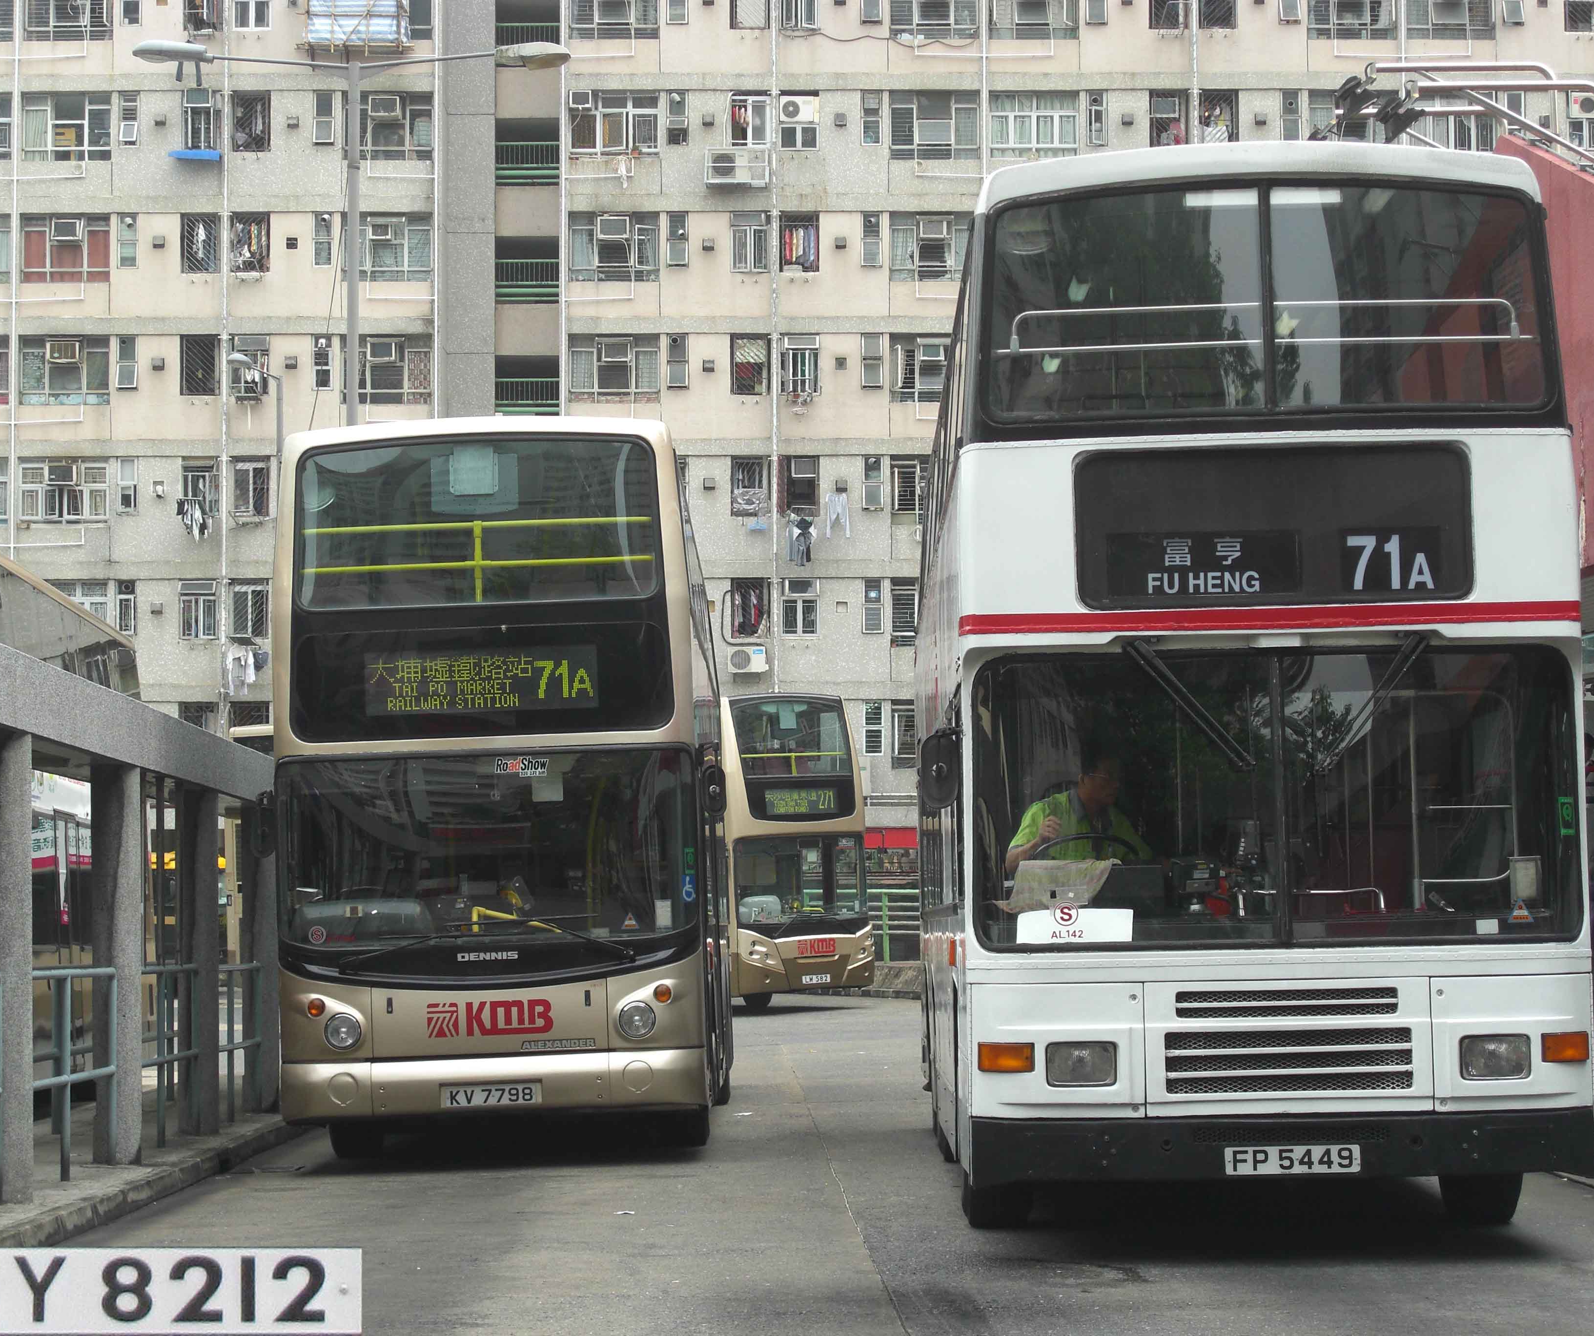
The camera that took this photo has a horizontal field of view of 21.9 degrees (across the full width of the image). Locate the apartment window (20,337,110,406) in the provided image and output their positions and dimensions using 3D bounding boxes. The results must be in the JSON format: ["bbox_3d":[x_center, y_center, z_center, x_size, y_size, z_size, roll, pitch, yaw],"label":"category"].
[{"bbox_3d":[-16.127,-6.524,90.612,1.962,1.510,0.180,0,-3,0],"label":"apartment window"}]

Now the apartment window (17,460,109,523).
[{"bbox_3d":[-16.220,-3.934,91.091,2.017,1.476,0.200,0,-4,0],"label":"apartment window"}]

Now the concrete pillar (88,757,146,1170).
[{"bbox_3d":[-3.668,1.602,22.200,0.260,2.150,0.260,0,-4,-1],"label":"concrete pillar"}]

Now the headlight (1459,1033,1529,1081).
[{"bbox_3d":[2.754,1.534,16.230,0.279,0.182,0.120,-1,-4,1],"label":"headlight"}]

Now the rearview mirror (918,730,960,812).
[{"bbox_3d":[0.564,0.404,16.250,0.165,0.325,0.110,-2,-4,9],"label":"rearview mirror"}]

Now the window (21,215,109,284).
[{"bbox_3d":[-16.100,-9.222,90.632,1.974,1.521,0.150,0,-4,0],"label":"window"}]

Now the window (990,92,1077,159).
[{"bbox_3d":[5.251,-11.997,91.112,1.941,1.495,0.150,0,-4,0],"label":"window"}]

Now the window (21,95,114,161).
[{"bbox_3d":[-16.159,-11.950,91.050,1.969,1.541,0.150,0,-4,0],"label":"window"}]

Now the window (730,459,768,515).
[{"bbox_3d":[-1.039,-3.987,90.388,0.825,1.289,0.180,0,-3,0],"label":"window"}]

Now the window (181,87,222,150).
[{"bbox_3d":[-13.176,-12.098,91.068,0.892,1.401,0.200,0,-4,0],"label":"window"}]

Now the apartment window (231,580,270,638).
[{"bbox_3d":[-11.969,-1.295,90.095,0.891,1.286,0.150,0,-4,0],"label":"apartment window"}]

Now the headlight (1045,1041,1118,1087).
[{"bbox_3d":[1.123,1.566,16.250,0.285,0.176,0.120,-1,-4,1],"label":"headlight"}]

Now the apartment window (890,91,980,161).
[{"bbox_3d":[3.067,-12.074,91.639,2.014,1.579,0.200,0,-4,0],"label":"apartment window"}]

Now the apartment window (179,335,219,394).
[{"bbox_3d":[-13.133,-6.643,90.457,0.865,1.342,0.150,0,-4,0],"label":"apartment window"}]

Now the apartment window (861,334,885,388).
[{"bbox_3d":[1.664,-6.749,90.747,0.506,1.205,0.150,0,-4,0],"label":"apartment window"}]

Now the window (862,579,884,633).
[{"bbox_3d":[1.680,-1.360,90.383,0.489,1.165,0.150,0,-4,0],"label":"window"}]

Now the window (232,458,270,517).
[{"bbox_3d":[-12.003,-3.947,90.520,0.872,1.261,0.150,0,-4,0],"label":"window"}]

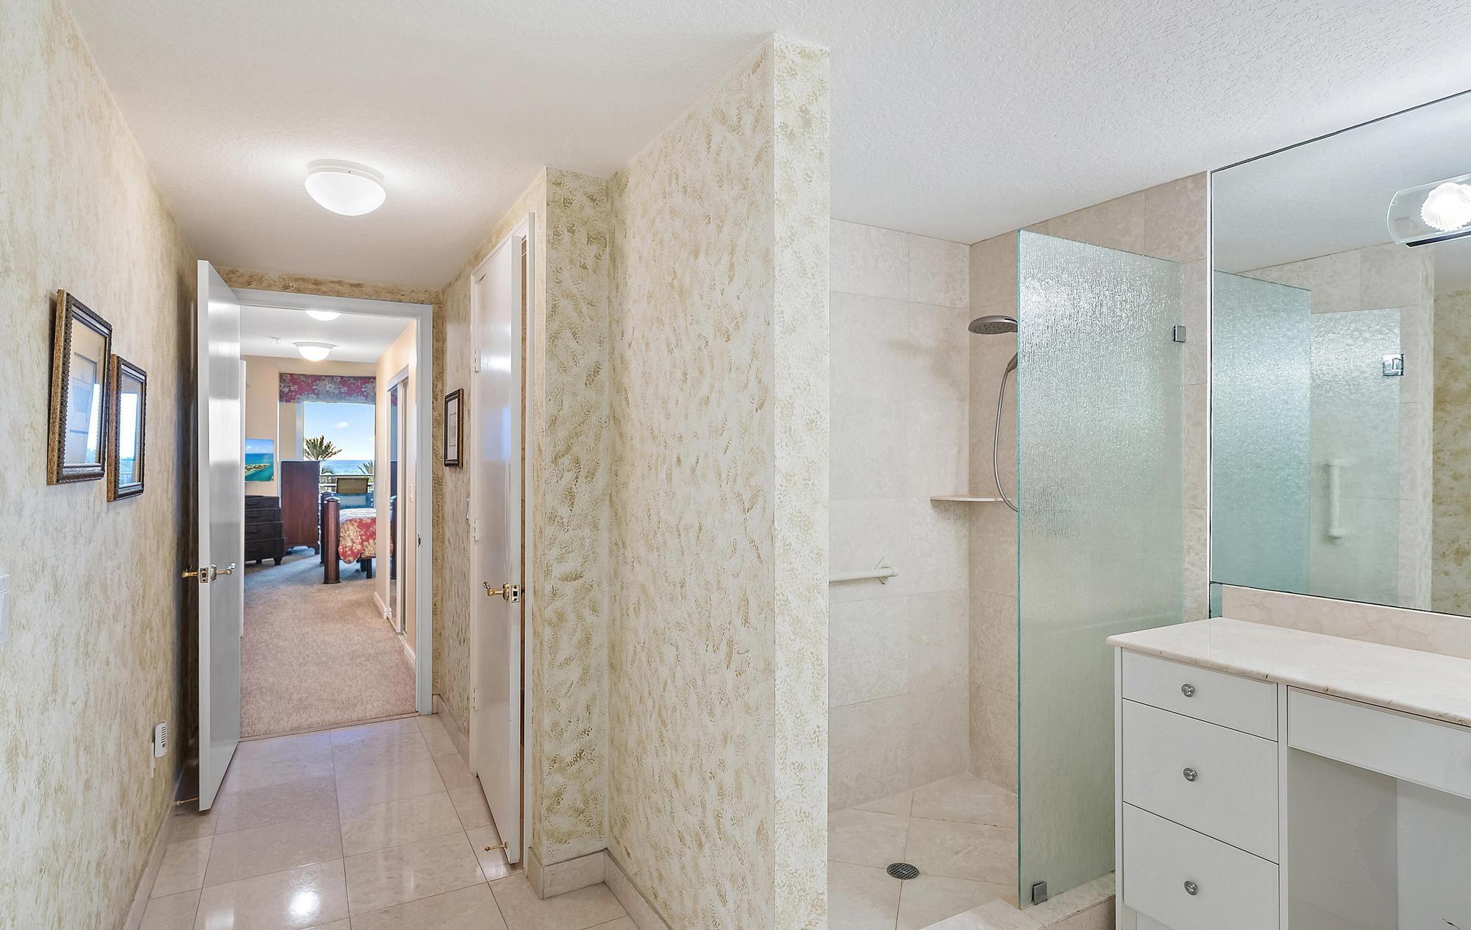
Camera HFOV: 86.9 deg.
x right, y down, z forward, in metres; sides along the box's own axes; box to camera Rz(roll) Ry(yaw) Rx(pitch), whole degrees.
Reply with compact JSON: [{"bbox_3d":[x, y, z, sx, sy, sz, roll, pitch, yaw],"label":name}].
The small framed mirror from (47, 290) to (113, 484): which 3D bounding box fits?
[{"bbox_3d":[-1.386,-0.146,1.654,0.028,0.366,0.412,3,-1,-29],"label":"small framed mirror"}]

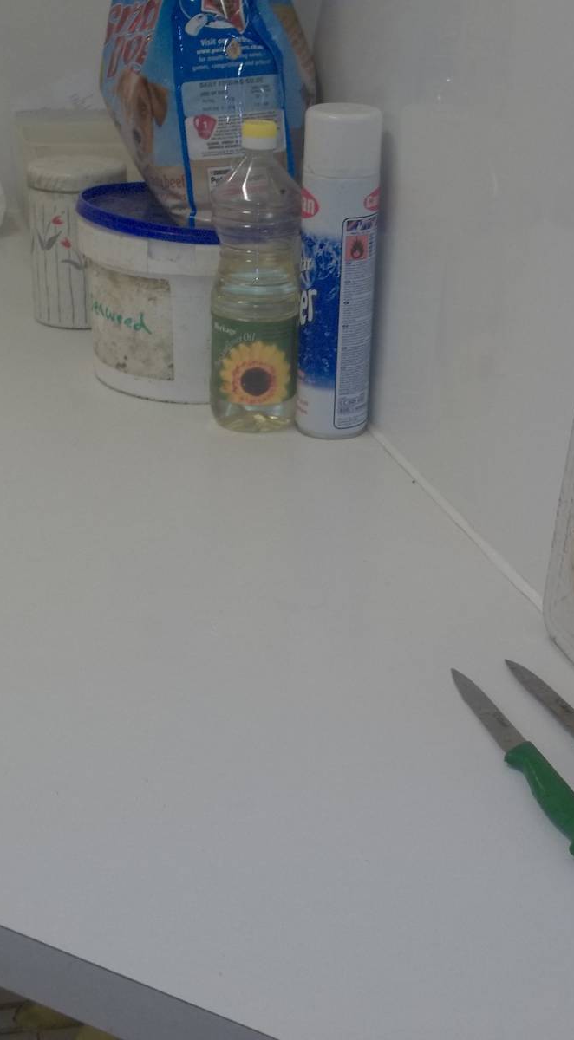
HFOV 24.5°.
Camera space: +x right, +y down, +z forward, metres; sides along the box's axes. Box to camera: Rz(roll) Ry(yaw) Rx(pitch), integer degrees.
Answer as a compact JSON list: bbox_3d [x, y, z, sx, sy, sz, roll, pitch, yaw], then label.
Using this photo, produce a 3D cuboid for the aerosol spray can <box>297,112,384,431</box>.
[{"bbox_3d":[0.044,-0.211,1.148,0.067,0.279,0.067,0,25,-3],"label":"aerosol spray can"}]

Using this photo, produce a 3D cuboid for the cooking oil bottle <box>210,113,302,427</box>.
[{"bbox_3d":[-0.028,-0.215,1.163,0.078,0.268,0.078,1,25,-2],"label":"cooking oil bottle"}]

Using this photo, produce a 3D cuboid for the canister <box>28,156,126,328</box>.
[{"bbox_3d":[-0.232,-0.310,1.478,0.108,0.168,0.108,-2,25,-8],"label":"canister"}]

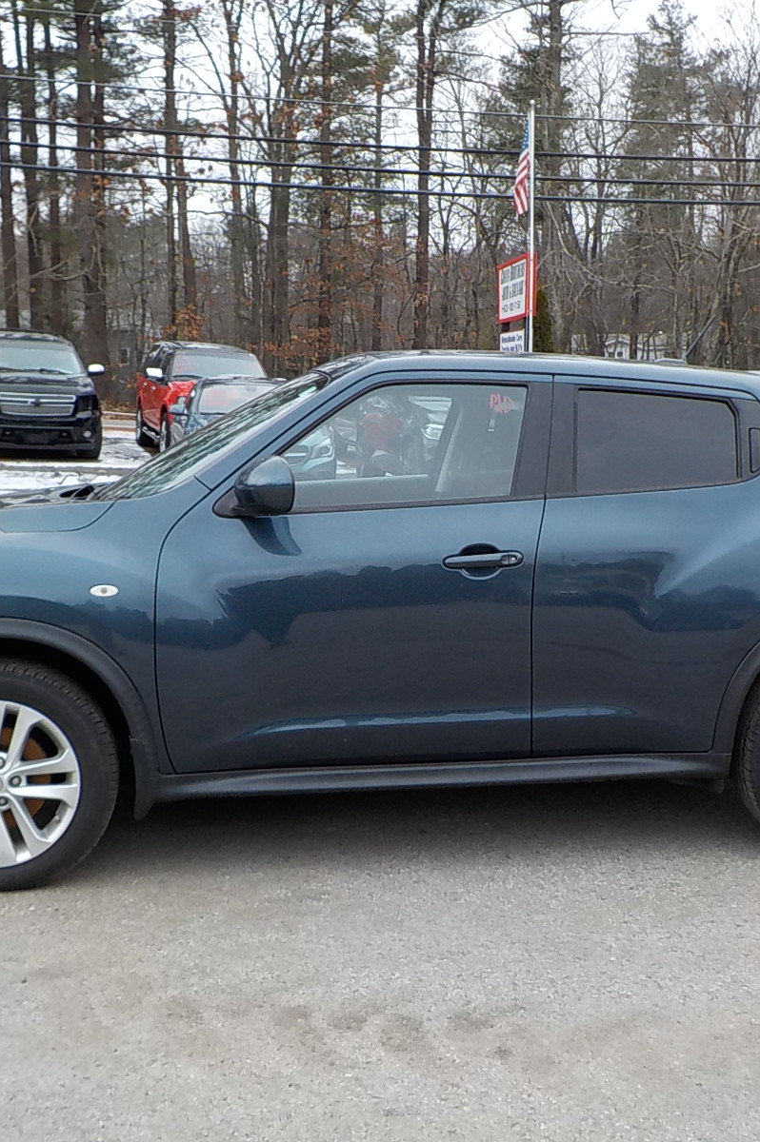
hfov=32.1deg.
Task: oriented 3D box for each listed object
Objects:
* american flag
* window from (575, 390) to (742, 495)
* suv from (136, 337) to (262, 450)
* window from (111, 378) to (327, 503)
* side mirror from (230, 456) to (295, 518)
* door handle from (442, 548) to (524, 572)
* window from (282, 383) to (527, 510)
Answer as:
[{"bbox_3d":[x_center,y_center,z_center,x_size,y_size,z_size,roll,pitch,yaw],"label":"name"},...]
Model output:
[{"bbox_3d":[2.585,-7.293,23.900,0.360,1.700,0.250,0,6,0],"label":"american flag"},{"bbox_3d":[0.843,-0.393,4.010,0.535,0.335,0.080,-1,-8,-8],"label":"window"},{"bbox_3d":[-3.030,-3.070,22.800,1.930,1.850,4.920,-2,8,-17],"label":"suv"},{"bbox_3d":[-0.597,-0.439,4.487,0.860,0.130,1.360,-33,9,-3],"label":"window"},{"bbox_3d":[-0.320,-0.231,3.612,0.175,0.165,0.240,-1,6,-8],"label":"side mirror"},{"bbox_3d":[0.295,-0.035,3.780,0.235,0.060,0.055,-1,6,-8],"label":"door handle"},{"bbox_3d":[0.042,-0.367,3.875,0.800,0.400,0.050,-1,-19,-8],"label":"window"}]

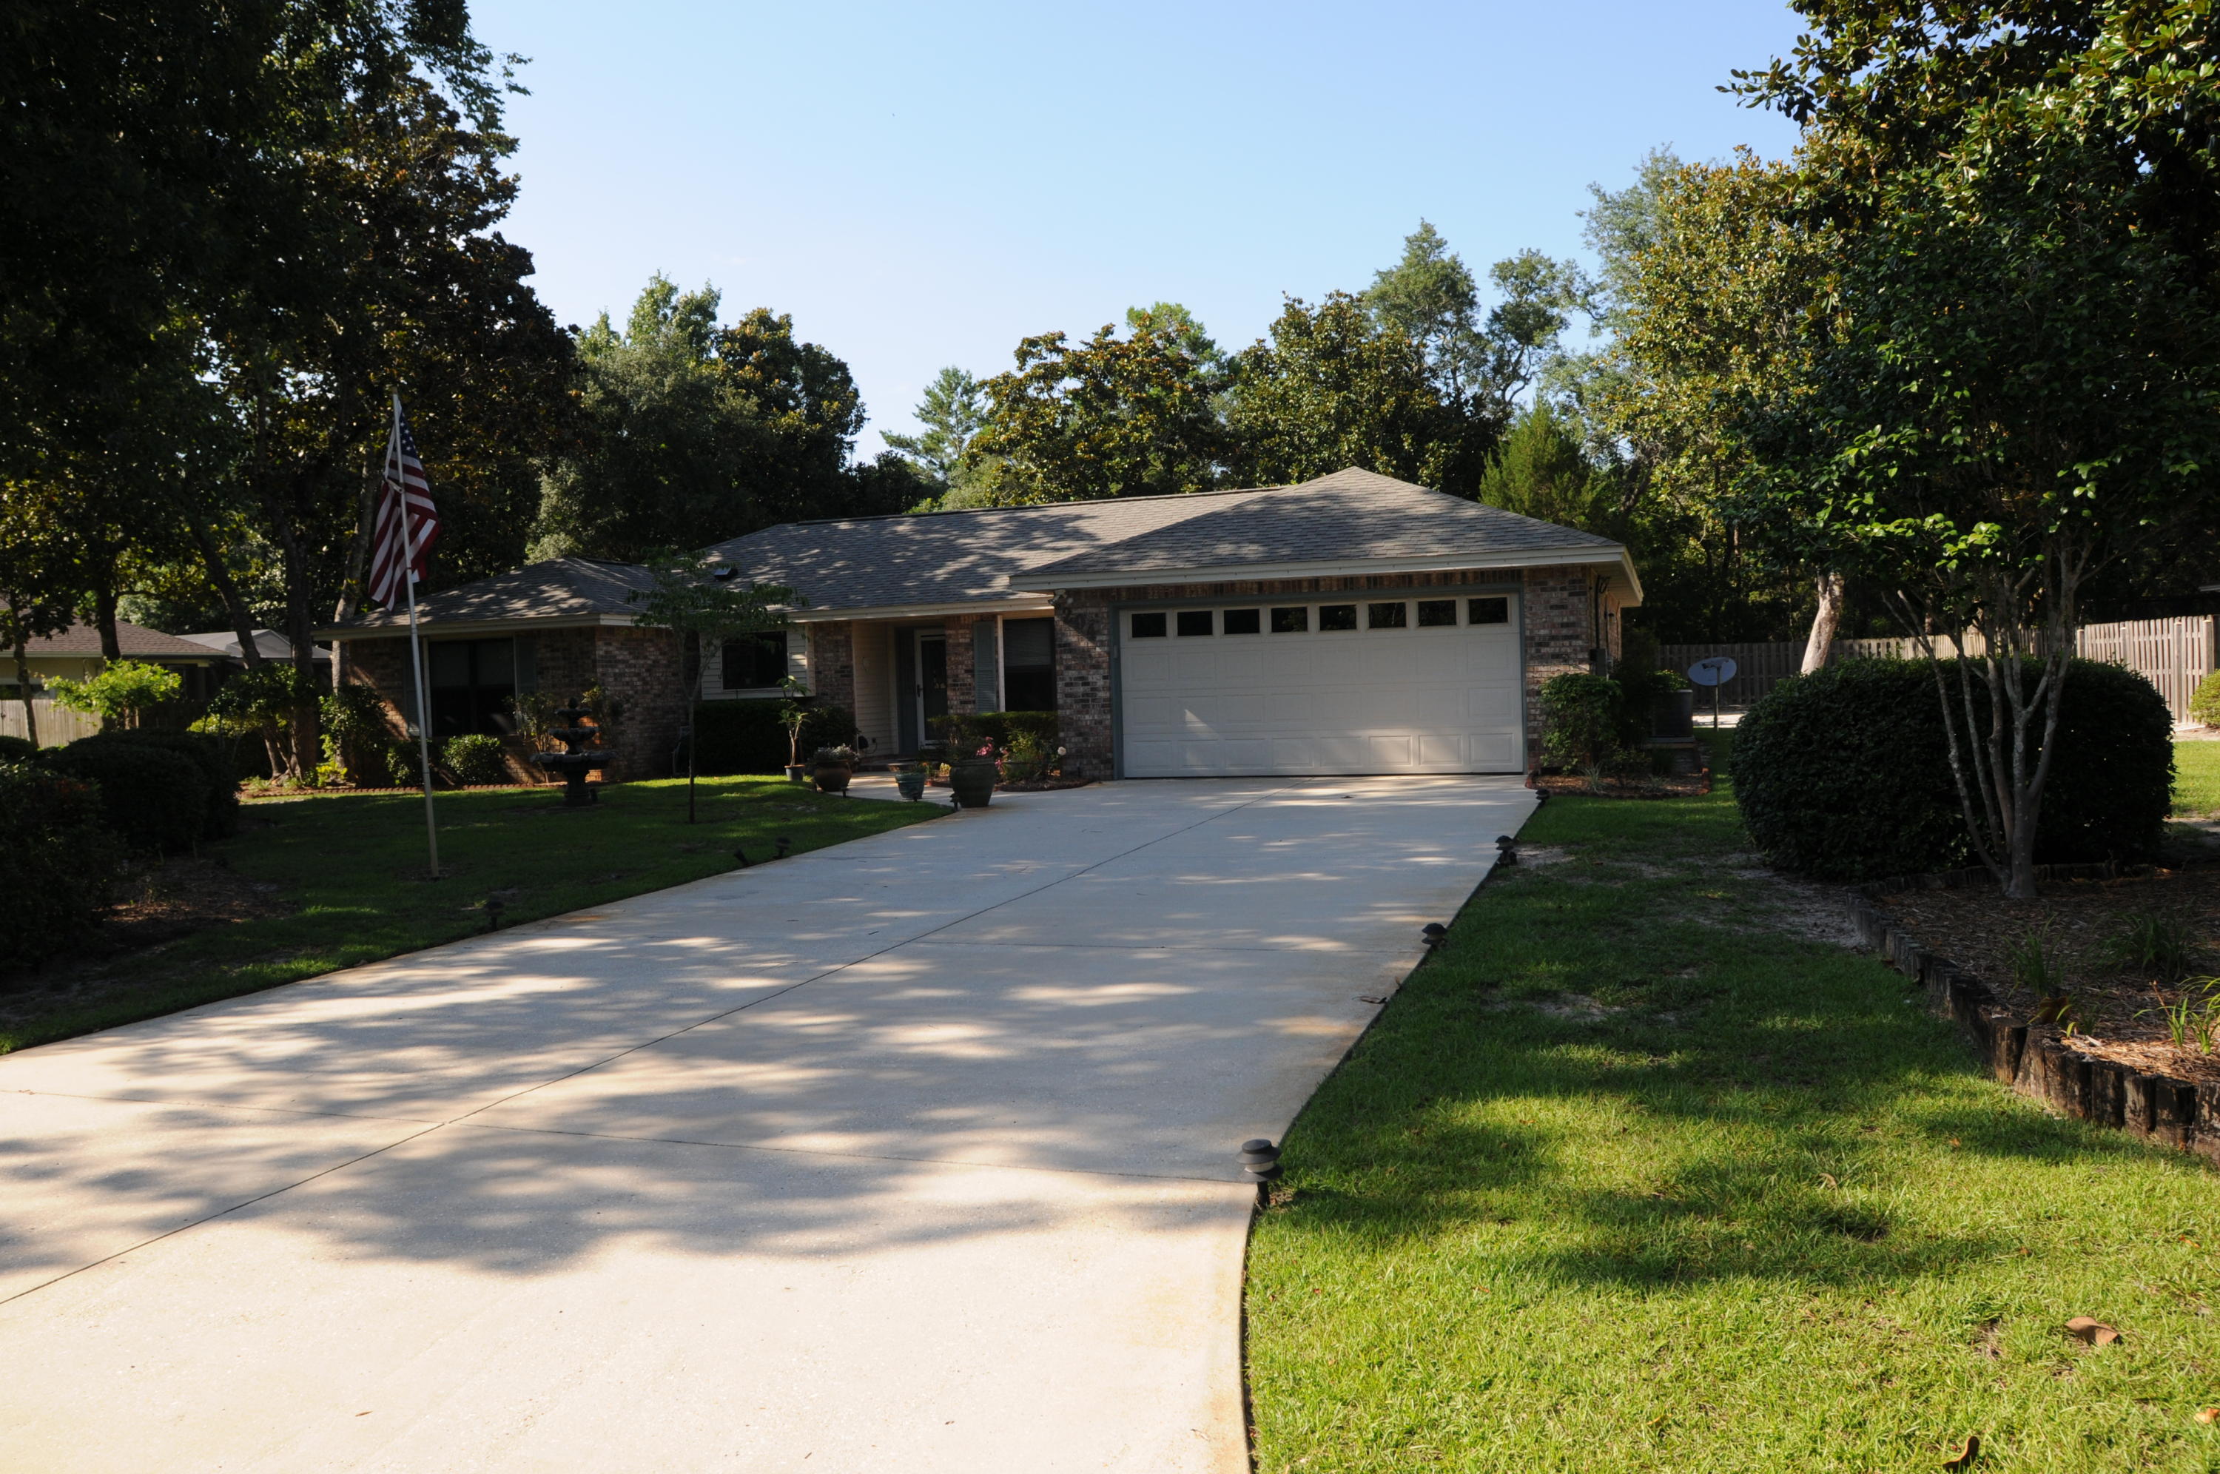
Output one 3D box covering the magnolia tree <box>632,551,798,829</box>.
[{"bbox_3d":[-4.224,-0.527,16.339,1.750,2.850,1.700,-1,3,20],"label":"magnolia tree"}]

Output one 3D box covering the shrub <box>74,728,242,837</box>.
[{"bbox_3d":[-10.899,0.545,17.674,1.620,1.220,1.600,-1,3,20],"label":"shrub"}]

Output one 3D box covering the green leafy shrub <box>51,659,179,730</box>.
[{"bbox_3d":[-14.852,-0.034,22.952,1.700,2.250,1.650,-1,3,20],"label":"green leafy shrub"}]

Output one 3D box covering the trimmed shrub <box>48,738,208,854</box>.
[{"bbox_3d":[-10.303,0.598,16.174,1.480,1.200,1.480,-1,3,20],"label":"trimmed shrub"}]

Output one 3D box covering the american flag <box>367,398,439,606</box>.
[{"bbox_3d":[-5.721,-1.919,12.480,0.540,1.660,0.280,-3,3,-18],"label":"american flag"}]

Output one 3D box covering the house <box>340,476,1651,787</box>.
[{"bbox_3d":[-2.676,-1.896,27.125,22.590,4.450,13.250,-1,3,20],"label":"house"}]

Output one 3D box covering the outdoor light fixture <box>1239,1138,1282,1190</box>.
[{"bbox_3d":[0.408,1.174,4.166,0.120,0.152,0.120,-1,3,20],"label":"outdoor light fixture"}]

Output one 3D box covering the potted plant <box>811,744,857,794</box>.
[{"bbox_3d":[-3.579,0.371,19.986,0.580,0.640,0.560,-2,2,0],"label":"potted plant"}]

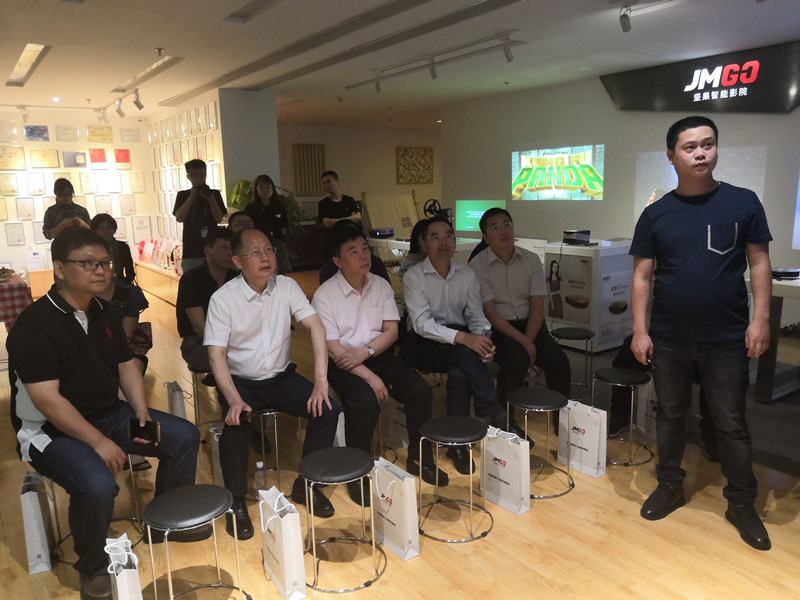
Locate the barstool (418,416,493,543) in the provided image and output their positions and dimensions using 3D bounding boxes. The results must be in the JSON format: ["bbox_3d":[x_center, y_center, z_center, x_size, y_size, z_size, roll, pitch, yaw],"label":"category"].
[{"bbox_3d":[0.238,0.778,2.776,0.360,0.452,0.360,-1,11,0],"label":"barstool"}]

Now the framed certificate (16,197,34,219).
[{"bbox_3d":[-5.478,-1.329,9.145,0.220,0.310,0.025,-9,13,-34],"label":"framed certificate"}]

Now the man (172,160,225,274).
[{"bbox_3d":[-1.774,-0.388,5.735,0.520,1.760,0.380,-6,12,-25],"label":"man"}]

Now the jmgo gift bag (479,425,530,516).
[{"bbox_3d":[0.497,0.793,2.942,0.090,0.350,0.245,-9,13,-37],"label":"jmgo gift bag"}]

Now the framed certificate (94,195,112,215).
[{"bbox_3d":[-4.463,-1.421,9.403,0.215,0.310,0.025,-9,13,-33],"label":"framed certificate"}]

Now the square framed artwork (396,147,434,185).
[{"bbox_3d":[0.322,-2.776,12.939,0.904,0.740,0.050,-9,13,-34],"label":"square framed artwork"}]

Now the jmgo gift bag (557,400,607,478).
[{"bbox_3d":[0.942,0.709,3.224,0.080,0.335,0.255,-10,13,-37],"label":"jmgo gift bag"}]

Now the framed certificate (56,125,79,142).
[{"bbox_3d":[-4.796,-2.393,9.011,0.300,0.200,0.025,-9,13,-33],"label":"framed certificate"}]

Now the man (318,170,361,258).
[{"bbox_3d":[-0.667,-0.611,7.031,0.490,1.670,0.340,-1,11,5],"label":"man"}]

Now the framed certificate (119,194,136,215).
[{"bbox_3d":[-4.331,-1.505,9.940,0.220,0.315,0.025,-9,13,-34],"label":"framed certificate"}]

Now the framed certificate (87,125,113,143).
[{"bbox_3d":[-4.431,-2.450,9.247,0.320,0.235,0.025,-9,13,-33],"label":"framed certificate"}]

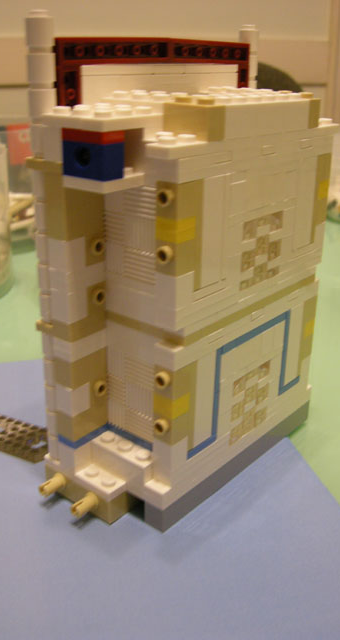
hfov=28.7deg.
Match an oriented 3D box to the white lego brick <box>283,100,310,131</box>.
[{"bbox_3d":[0.037,-0.067,0.217,0.009,0.010,0.016,18,27,36],"label":"white lego brick"}]

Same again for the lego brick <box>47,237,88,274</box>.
[{"bbox_3d":[-0.031,-0.020,0.201,0.008,0.010,0.008,18,27,36],"label":"lego brick"}]

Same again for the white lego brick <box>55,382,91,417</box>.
[{"bbox_3d":[-0.032,0.024,0.219,0.008,0.010,0.008,18,27,36],"label":"white lego brick"}]

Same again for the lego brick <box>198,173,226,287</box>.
[{"bbox_3d":[0.009,-0.026,0.196,0.008,0.032,0.010,18,27,36],"label":"lego brick"}]

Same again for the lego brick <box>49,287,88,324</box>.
[{"bbox_3d":[-0.031,-0.005,0.207,0.008,0.010,0.008,18,27,36],"label":"lego brick"}]

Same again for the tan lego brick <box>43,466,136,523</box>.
[{"bbox_3d":[-0.029,0.058,0.229,0.032,0.010,0.008,18,27,36],"label":"tan lego brick"}]

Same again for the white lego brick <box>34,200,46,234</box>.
[{"bbox_3d":[-0.037,-0.032,0.202,0.008,0.010,0.008,18,27,36],"label":"white lego brick"}]

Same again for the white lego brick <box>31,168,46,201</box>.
[{"bbox_3d":[-0.036,-0.040,0.198,0.008,0.010,0.008,18,27,36],"label":"white lego brick"}]

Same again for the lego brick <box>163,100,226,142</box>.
[{"bbox_3d":[0.007,-0.056,0.187,0.016,0.010,0.008,18,27,36],"label":"lego brick"}]

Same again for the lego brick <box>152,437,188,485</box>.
[{"bbox_3d":[0.000,0.044,0.214,0.008,0.016,0.008,18,27,36],"label":"lego brick"}]

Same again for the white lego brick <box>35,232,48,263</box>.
[{"bbox_3d":[-0.037,-0.023,0.205,0.008,0.010,0.008,18,27,36],"label":"white lego brick"}]

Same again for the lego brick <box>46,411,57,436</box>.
[{"bbox_3d":[-0.038,0.034,0.227,0.008,0.010,0.008,18,27,36],"label":"lego brick"}]

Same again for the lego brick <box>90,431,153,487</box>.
[{"bbox_3d":[-0.015,0.046,0.223,0.024,0.011,0.008,18,27,36],"label":"lego brick"}]

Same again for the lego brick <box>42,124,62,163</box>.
[{"bbox_3d":[-0.030,-0.050,0.189,0.008,0.010,0.010,18,27,36],"label":"lego brick"}]

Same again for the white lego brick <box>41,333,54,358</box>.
[{"bbox_3d":[-0.038,0.007,0.217,0.008,0.010,0.008,18,27,36],"label":"white lego brick"}]

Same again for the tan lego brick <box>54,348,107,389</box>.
[{"bbox_3d":[-0.029,0.015,0.218,0.008,0.010,0.016,18,27,36],"label":"tan lego brick"}]

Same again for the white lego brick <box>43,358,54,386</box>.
[{"bbox_3d":[-0.038,0.016,0.221,0.008,0.010,0.008,18,27,36],"label":"white lego brick"}]

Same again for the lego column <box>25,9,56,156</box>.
[{"bbox_3d":[-0.036,-0.066,0.188,0.008,0.040,0.008,1,22,0],"label":"lego column"}]

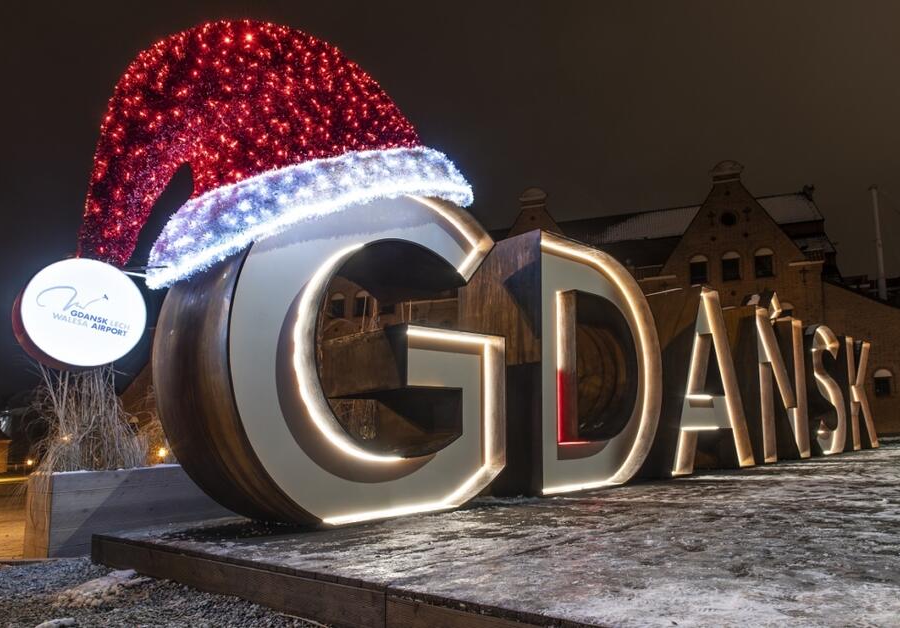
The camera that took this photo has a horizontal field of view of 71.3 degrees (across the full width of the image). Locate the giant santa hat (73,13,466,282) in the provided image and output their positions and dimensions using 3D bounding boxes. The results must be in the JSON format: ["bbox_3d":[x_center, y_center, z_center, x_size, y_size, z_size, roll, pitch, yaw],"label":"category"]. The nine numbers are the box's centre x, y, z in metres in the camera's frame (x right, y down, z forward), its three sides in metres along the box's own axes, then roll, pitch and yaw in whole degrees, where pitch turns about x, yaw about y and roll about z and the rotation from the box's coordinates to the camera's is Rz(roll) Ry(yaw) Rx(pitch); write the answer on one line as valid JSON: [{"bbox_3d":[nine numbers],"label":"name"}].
[{"bbox_3d":[-1.265,-1.180,4.934,2.850,2.000,1.400,8,-12,-44],"label":"giant santa hat"}]

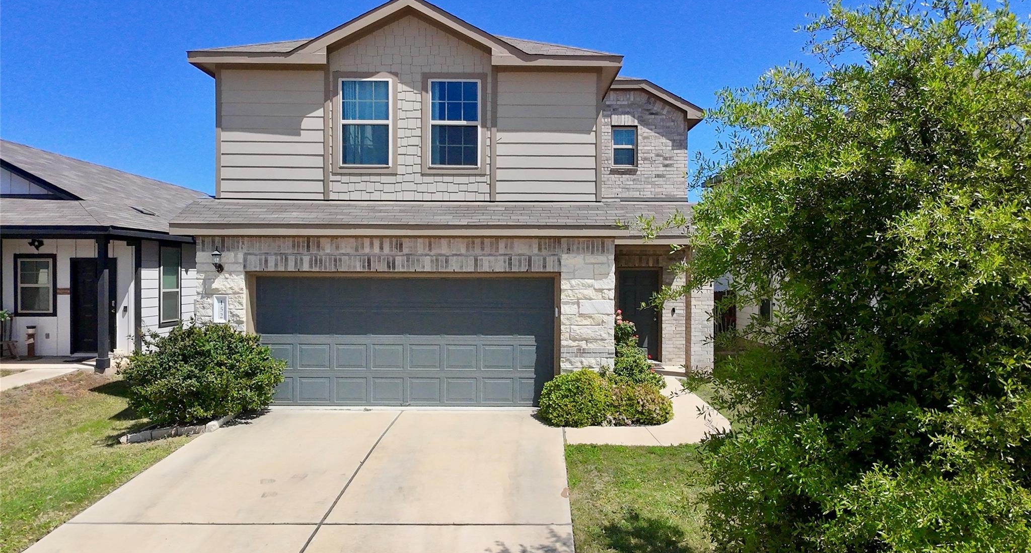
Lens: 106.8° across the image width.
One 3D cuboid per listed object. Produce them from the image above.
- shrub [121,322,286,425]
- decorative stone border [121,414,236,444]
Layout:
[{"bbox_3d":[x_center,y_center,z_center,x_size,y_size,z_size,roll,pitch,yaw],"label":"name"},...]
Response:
[{"bbox_3d":[-4.600,1.450,5.700,2.250,1.540,1.500,0,0,0],"label":"shrub"},{"bbox_3d":[-4.880,2.240,5.650,1.200,0.220,0.800,0,0,0],"label":"decorative stone border"}]

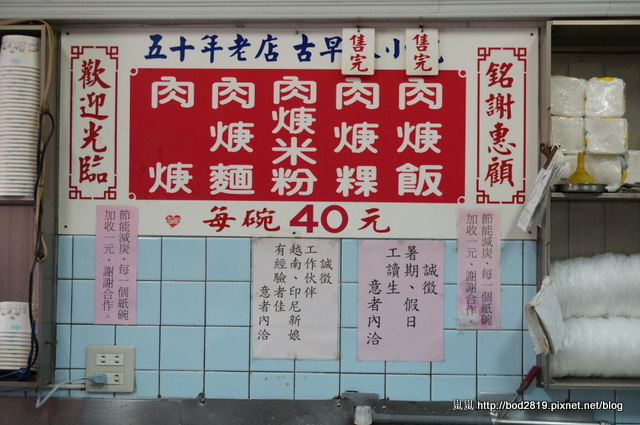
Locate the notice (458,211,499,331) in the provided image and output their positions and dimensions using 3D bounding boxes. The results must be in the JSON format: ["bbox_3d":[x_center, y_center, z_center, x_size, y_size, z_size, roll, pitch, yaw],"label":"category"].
[{"bbox_3d":[0.391,0.139,2.225,0.104,0.294,0.010,1,-2,2],"label":"notice"}]

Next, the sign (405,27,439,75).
[{"bbox_3d":[0.252,-0.396,2.235,0.079,0.115,0.010,1,-2,2],"label":"sign"}]

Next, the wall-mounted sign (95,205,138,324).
[{"bbox_3d":[-0.507,0.130,2.254,0.105,0.293,0.010,1,-2,2],"label":"wall-mounted sign"}]

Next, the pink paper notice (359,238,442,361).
[{"bbox_3d":[0.201,0.217,2.231,0.210,0.296,0.010,1,-2,2],"label":"pink paper notice"}]

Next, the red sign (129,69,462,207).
[{"bbox_3d":[-0.059,-0.193,2.247,0.834,0.328,0.020,1,-2,2],"label":"red sign"}]

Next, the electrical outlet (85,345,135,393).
[{"bbox_3d":[-0.519,0.387,2.244,0.119,0.113,0.018,1,-2,2],"label":"electrical outlet"}]

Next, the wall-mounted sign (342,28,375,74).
[{"bbox_3d":[0.095,-0.398,2.240,0.079,0.115,0.010,1,-2,2],"label":"wall-mounted sign"}]

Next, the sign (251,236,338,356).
[{"bbox_3d":[-0.059,0.213,2.240,0.216,0.299,0.010,1,-2,2],"label":"sign"}]

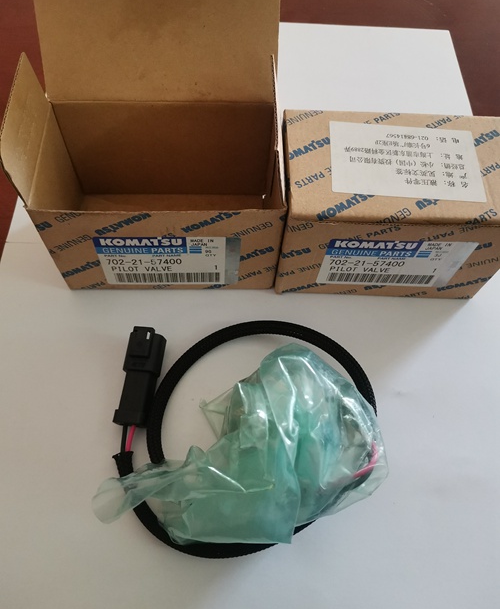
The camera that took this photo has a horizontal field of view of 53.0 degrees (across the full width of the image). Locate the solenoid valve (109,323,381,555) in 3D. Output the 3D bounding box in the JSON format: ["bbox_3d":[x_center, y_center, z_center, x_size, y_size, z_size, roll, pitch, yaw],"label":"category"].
[{"bbox_3d":[0.002,0.050,0.222,0.120,0.043,0.112,2,62,-2],"label":"solenoid valve"}]

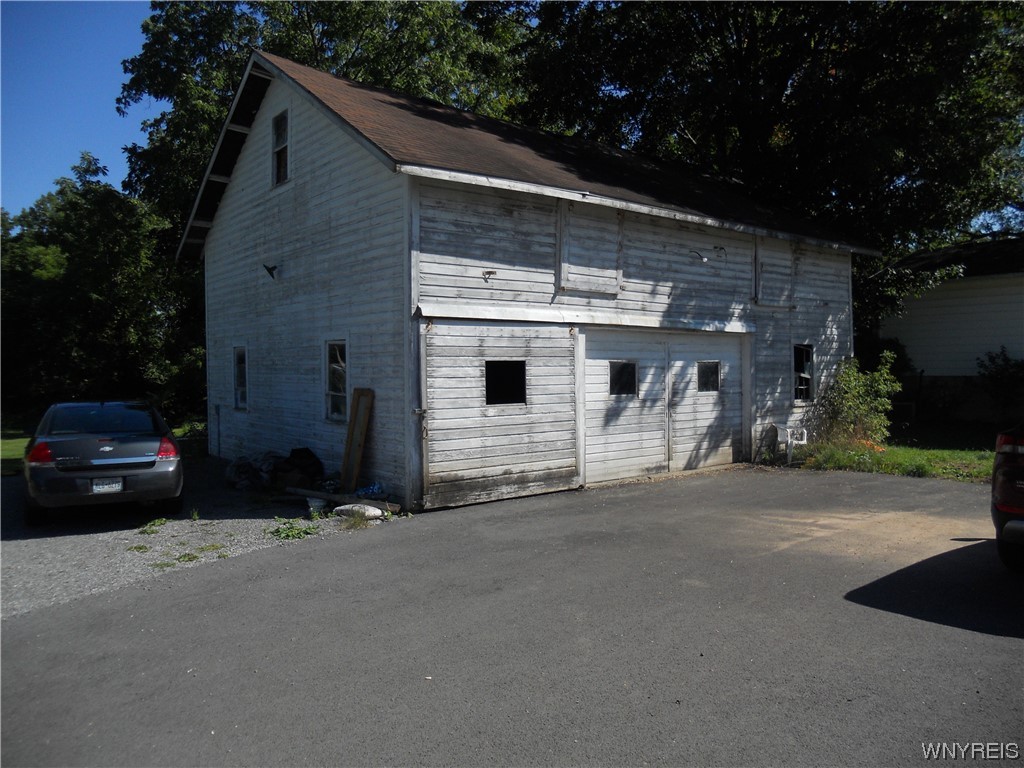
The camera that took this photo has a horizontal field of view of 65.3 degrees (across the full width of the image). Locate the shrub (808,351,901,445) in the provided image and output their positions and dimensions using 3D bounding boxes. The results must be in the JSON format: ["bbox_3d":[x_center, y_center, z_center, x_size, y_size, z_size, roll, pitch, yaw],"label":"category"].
[{"bbox_3d":[6.861,0.290,16.000,1.750,1.930,1.550,0,1,23],"label":"shrub"}]

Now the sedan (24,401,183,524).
[{"bbox_3d":[-5.930,1.010,11.570,1.860,1.490,5.080,-1,1,-28],"label":"sedan"}]

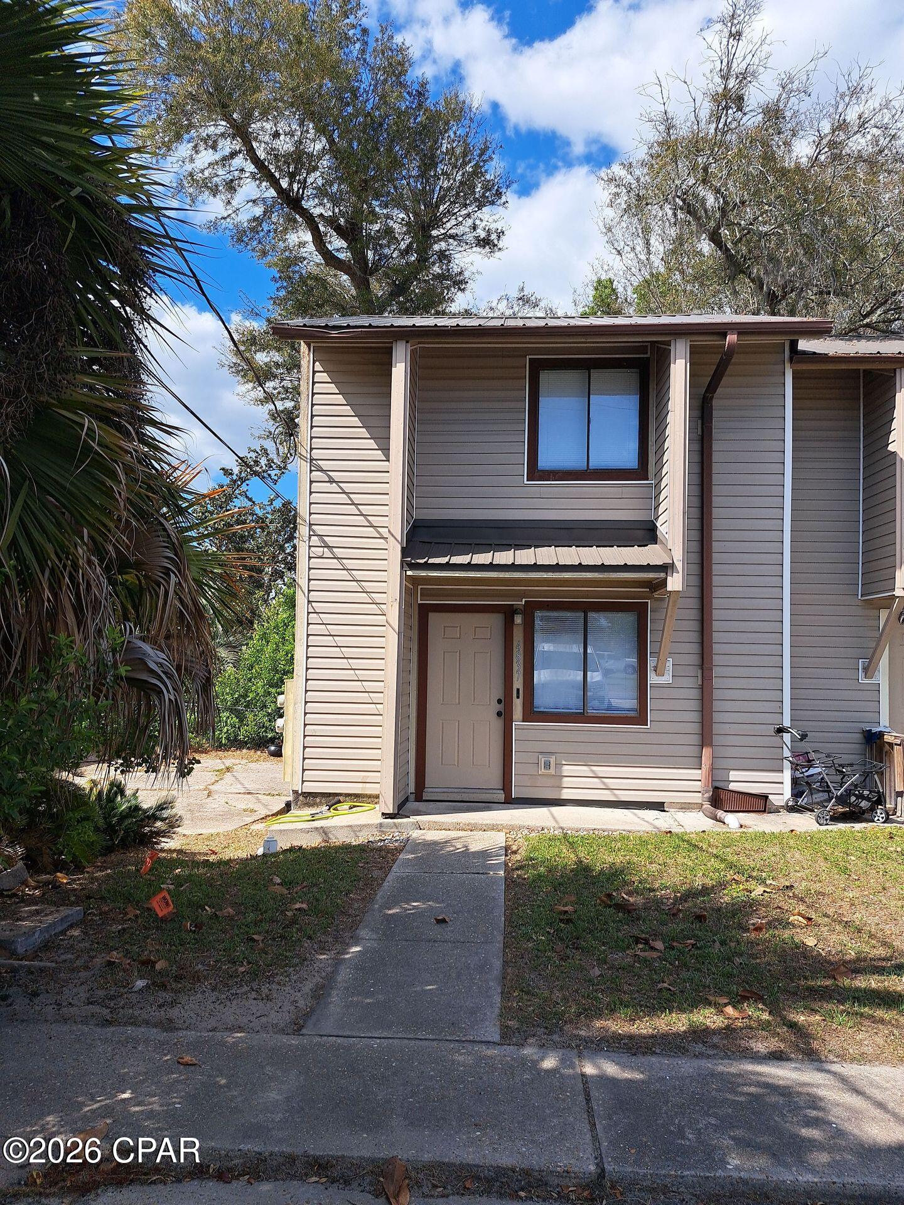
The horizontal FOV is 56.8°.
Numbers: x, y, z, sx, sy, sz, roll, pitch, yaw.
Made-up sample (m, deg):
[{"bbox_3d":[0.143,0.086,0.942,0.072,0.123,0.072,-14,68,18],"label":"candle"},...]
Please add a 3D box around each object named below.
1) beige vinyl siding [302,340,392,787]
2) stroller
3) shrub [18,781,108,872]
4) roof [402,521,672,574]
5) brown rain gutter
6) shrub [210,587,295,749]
[{"bbox_3d":[-1.185,-0.410,9.652,1.020,5.190,0.080,1,-3,5],"label":"beige vinyl siding"},{"bbox_3d":[4.093,1.853,8.968,1.100,0.950,0.640,1,-3,0],"label":"stroller"},{"bbox_3d":[-3.311,1.819,7.194,0.700,0.740,0.650,1,-3,5],"label":"shrub"},{"bbox_3d":[0.891,-0.635,8.996,2.720,0.680,0.980,1,-3,5],"label":"roof"},{"bbox_3d":[2.780,-0.257,8.745,0.140,4.860,1.080,1,-3,5],"label":"brown rain gutter"},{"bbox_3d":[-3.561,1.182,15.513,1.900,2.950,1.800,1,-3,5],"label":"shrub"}]

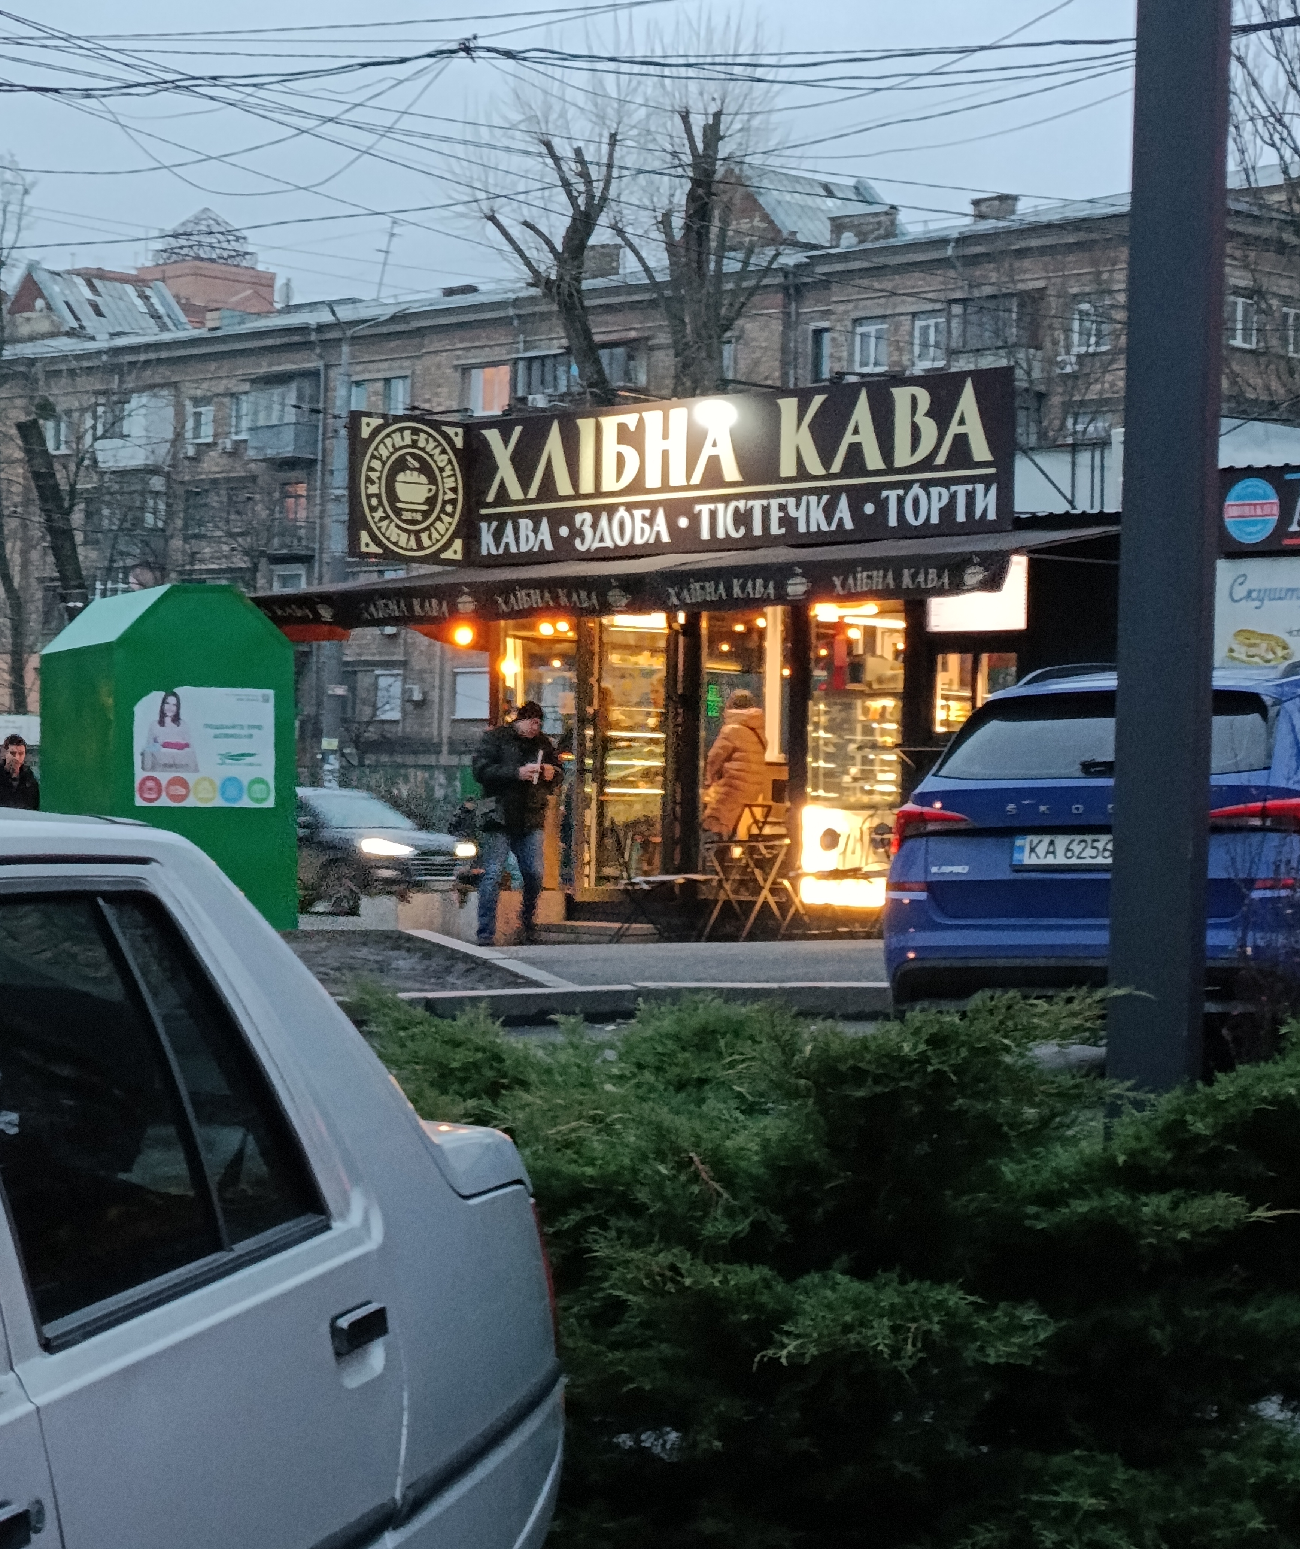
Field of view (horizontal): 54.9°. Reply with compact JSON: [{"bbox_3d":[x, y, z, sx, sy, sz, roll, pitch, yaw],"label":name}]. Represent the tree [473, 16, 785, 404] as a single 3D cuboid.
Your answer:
[{"bbox_3d":[-0.260,-4.200,15.900,3.600,10.400,3.300,1,2,18],"label":"tree"}]

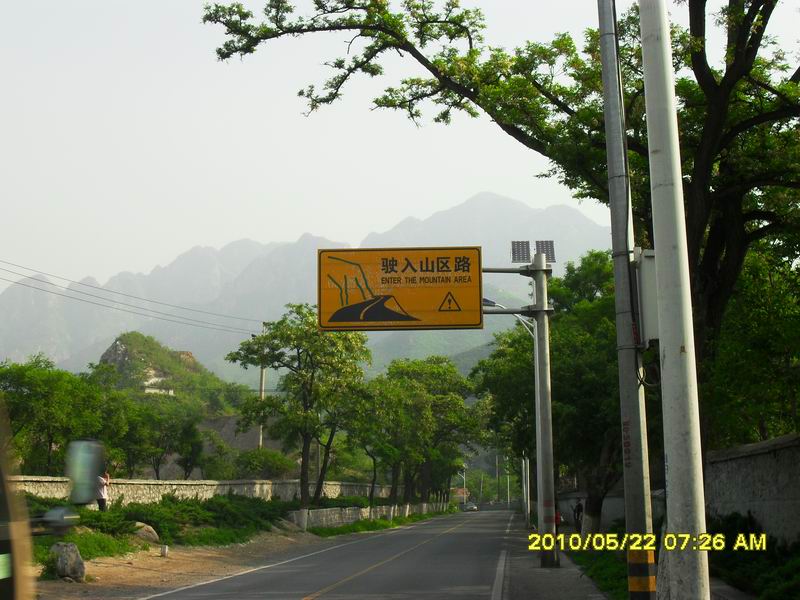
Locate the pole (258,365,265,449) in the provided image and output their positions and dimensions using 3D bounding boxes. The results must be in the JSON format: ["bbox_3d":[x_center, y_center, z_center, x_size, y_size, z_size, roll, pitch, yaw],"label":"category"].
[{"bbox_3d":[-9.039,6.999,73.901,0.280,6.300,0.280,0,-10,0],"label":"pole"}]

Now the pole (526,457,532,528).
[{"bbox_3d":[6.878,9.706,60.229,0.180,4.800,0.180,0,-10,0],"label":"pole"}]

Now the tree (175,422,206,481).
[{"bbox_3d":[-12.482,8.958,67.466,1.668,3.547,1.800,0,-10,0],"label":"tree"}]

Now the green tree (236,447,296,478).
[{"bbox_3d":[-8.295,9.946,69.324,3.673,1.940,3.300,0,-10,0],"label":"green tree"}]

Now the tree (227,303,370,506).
[{"bbox_3d":[-5.015,5.133,55.954,7.114,10.168,6.000,0,-10,0],"label":"tree"}]

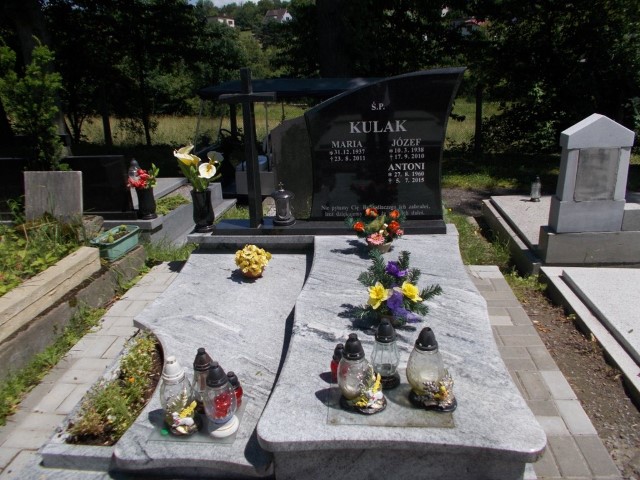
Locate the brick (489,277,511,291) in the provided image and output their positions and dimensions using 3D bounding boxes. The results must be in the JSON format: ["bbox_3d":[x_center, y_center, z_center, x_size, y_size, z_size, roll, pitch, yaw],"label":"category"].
[{"bbox_3d":[1.168,0.319,3.119,0.100,0.065,0.200,0,22,6],"label":"brick"}]

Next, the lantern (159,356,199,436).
[{"bbox_3d":[-0.528,0.570,1.791,0.140,0.310,0.140,-8,22,-11],"label":"lantern"}]

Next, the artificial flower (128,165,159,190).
[{"bbox_3d":[-1.478,-0.520,4.002,0.260,0.230,0.230,-1,22,5],"label":"artificial flower"}]

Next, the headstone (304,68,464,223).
[{"bbox_3d":[0.432,-0.630,3.304,1.048,1.001,0.110,0,17,7],"label":"headstone"}]

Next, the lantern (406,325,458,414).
[{"bbox_3d":[0.423,0.459,1.777,0.155,0.315,0.180,-22,29,-40],"label":"lantern"}]

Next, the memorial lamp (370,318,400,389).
[{"bbox_3d":[0.256,0.418,1.807,0.110,0.280,0.110,0,22,6],"label":"memorial lamp"}]

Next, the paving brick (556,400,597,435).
[{"bbox_3d":[1.055,0.761,2.005,0.098,0.060,0.198,0,22,6],"label":"paving brick"}]

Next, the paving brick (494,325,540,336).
[{"bbox_3d":[1.068,0.523,2.616,0.200,0.065,0.100,0,22,6],"label":"paving brick"}]

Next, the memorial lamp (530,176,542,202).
[{"bbox_3d":[1.936,-0.454,4.268,0.098,0.225,0.098,0,22,6],"label":"memorial lamp"}]

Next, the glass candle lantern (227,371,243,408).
[{"bbox_3d":[-0.340,0.585,1.904,0.062,0.165,0.062,0,22,6],"label":"glass candle lantern"}]

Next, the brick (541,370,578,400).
[{"bbox_3d":[1.073,0.686,2.189,0.098,0.060,0.198,0,22,6],"label":"brick"}]

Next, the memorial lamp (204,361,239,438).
[{"bbox_3d":[-0.378,0.575,1.778,0.128,0.297,0.128,-1,22,5],"label":"memorial lamp"}]

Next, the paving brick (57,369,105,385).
[{"bbox_3d":[-1.141,0.692,2.338,0.195,0.060,0.100,0,22,6],"label":"paving brick"}]

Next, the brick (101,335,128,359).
[{"bbox_3d":[-1.080,0.601,2.588,0.098,0.060,0.198,-1,22,5],"label":"brick"}]

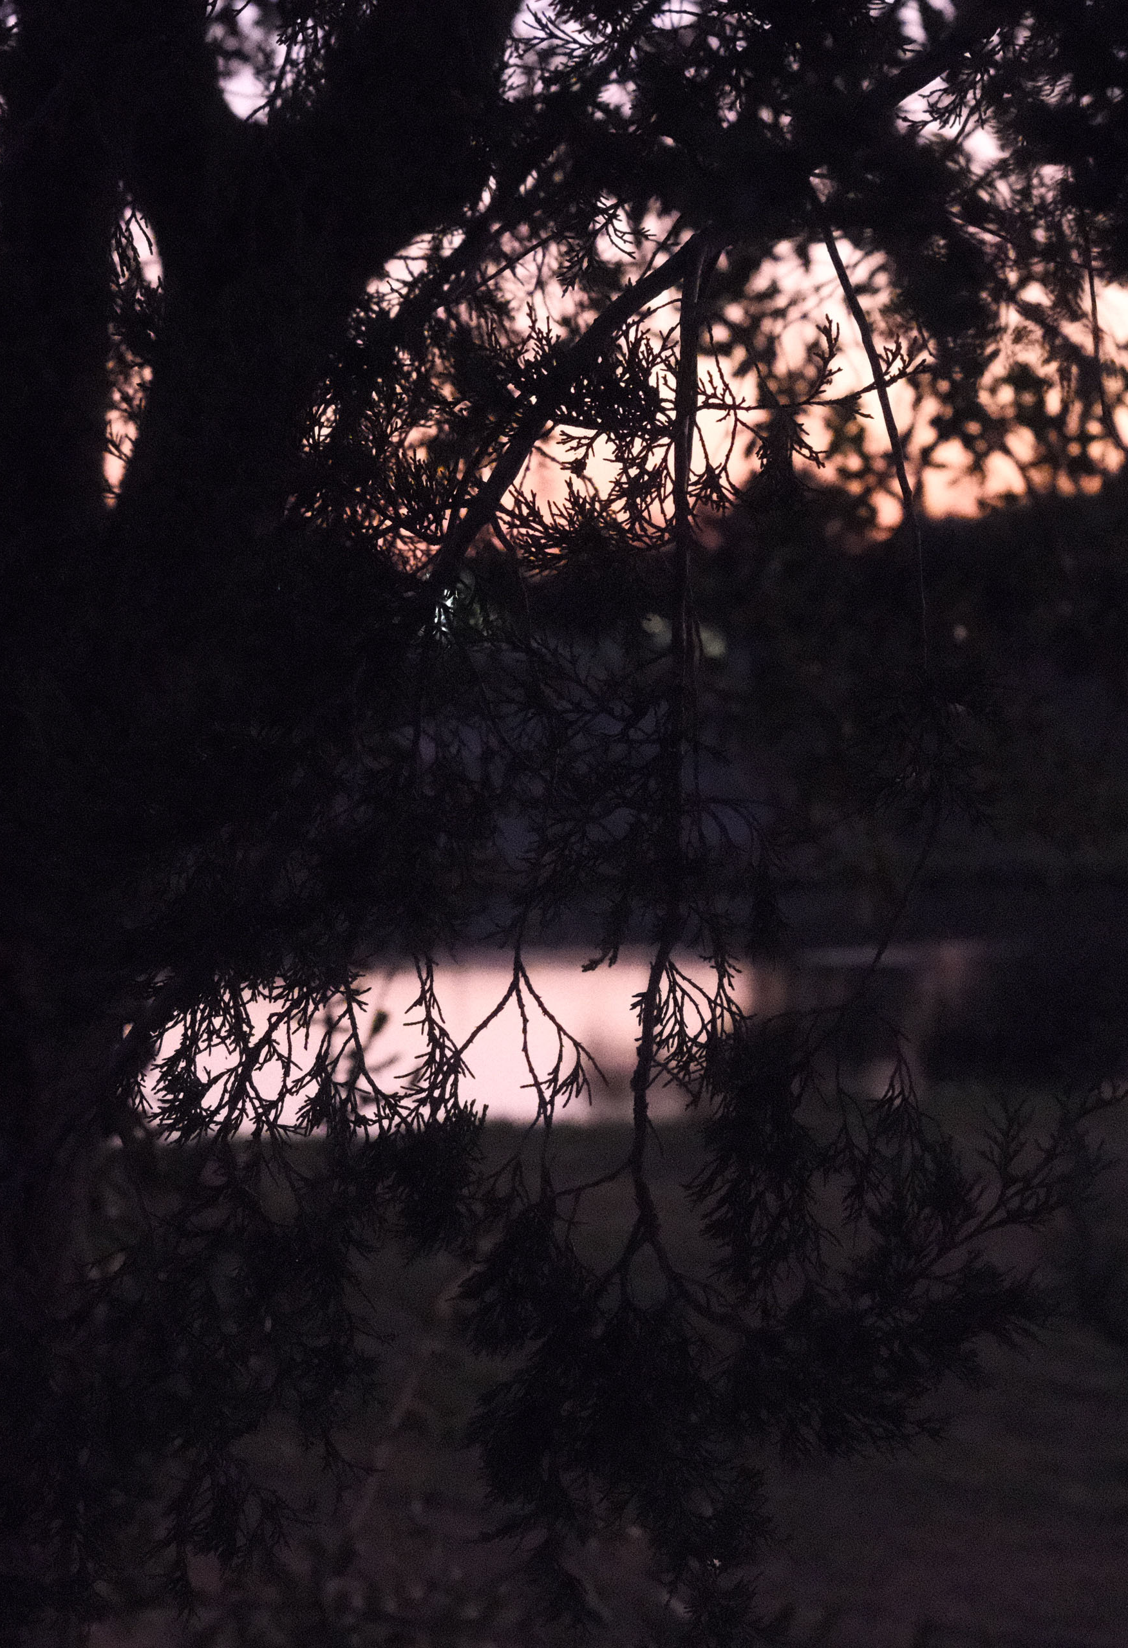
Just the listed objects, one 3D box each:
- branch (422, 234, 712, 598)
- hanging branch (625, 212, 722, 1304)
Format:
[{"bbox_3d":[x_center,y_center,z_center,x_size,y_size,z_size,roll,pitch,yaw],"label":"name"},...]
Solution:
[{"bbox_3d":[0.002,-0.247,3.100,0.030,0.275,0.030,38,0,0],"label":"branch"},{"bbox_3d":[0.063,-0.041,3.100,0.045,0.630,0.045,3,1,0],"label":"hanging branch"}]

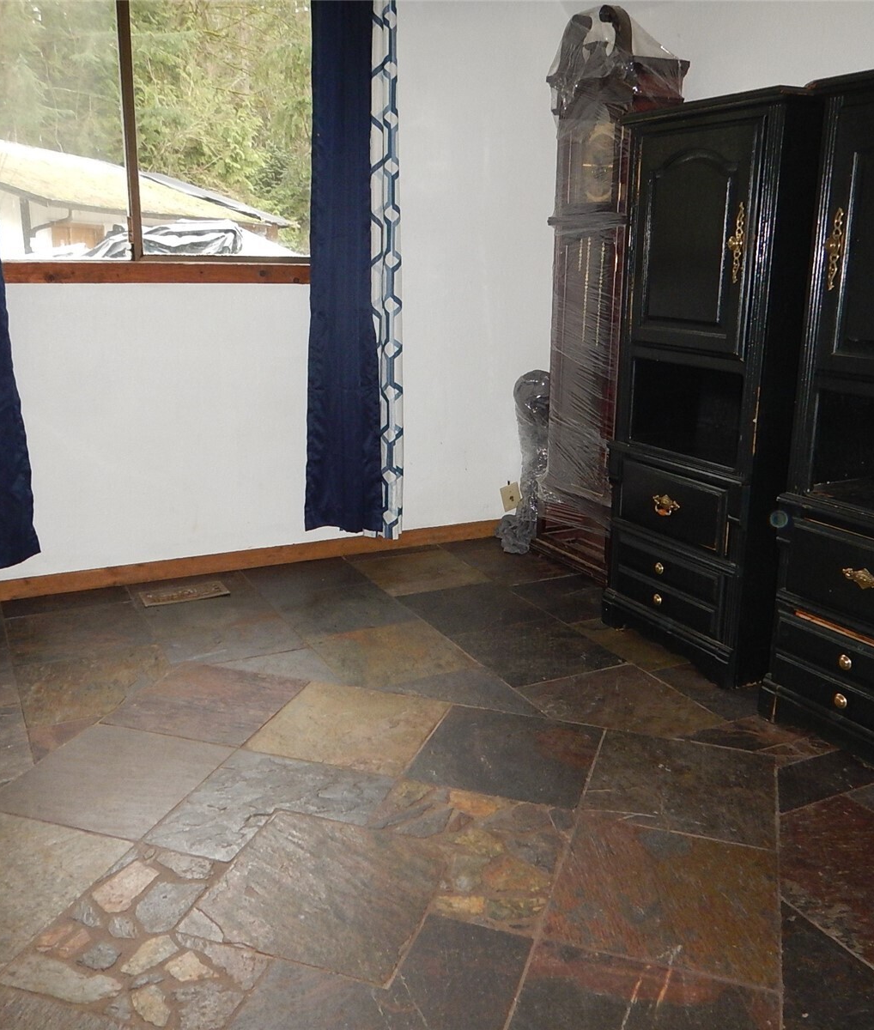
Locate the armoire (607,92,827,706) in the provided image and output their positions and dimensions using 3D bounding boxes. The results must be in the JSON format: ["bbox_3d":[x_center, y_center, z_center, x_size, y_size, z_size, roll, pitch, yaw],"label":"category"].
[{"bbox_3d":[0.909,-0.370,2.875,0.462,1.598,0.639,-6,16,-25],"label":"armoire"}]

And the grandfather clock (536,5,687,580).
[{"bbox_3d":[0.643,-0.792,3.619,0.261,2.030,0.597,-6,16,-25],"label":"grandfather clock"}]

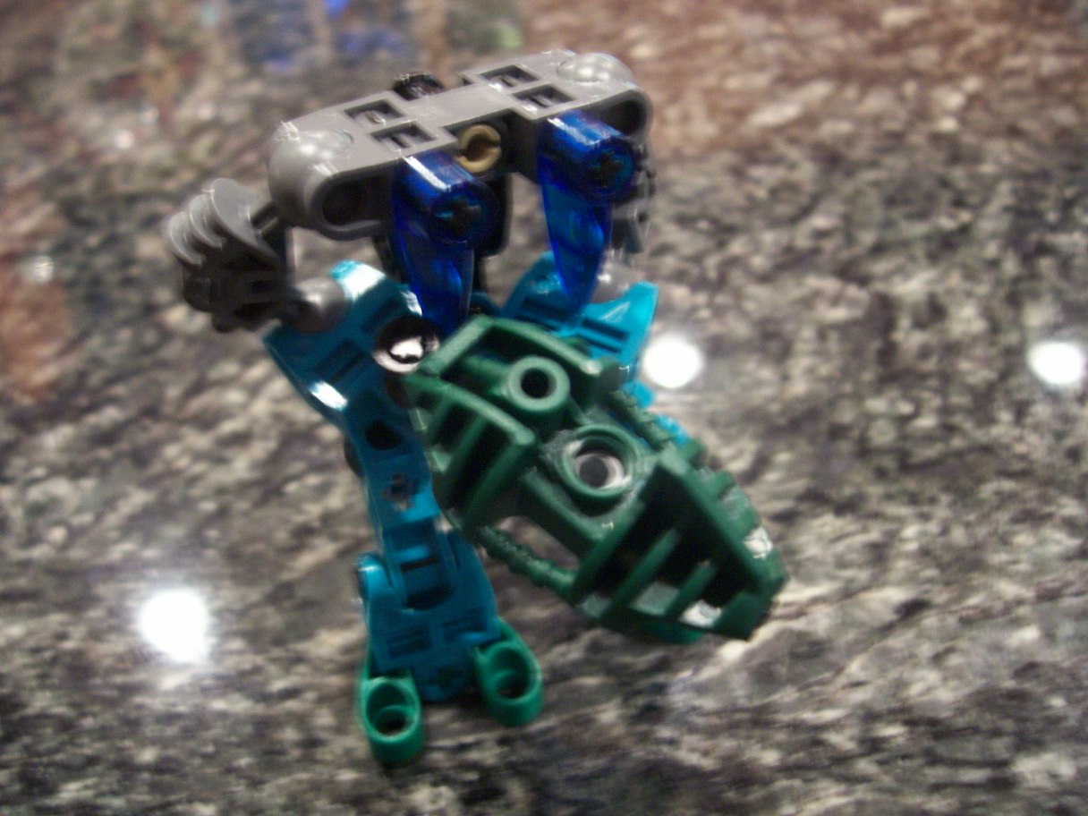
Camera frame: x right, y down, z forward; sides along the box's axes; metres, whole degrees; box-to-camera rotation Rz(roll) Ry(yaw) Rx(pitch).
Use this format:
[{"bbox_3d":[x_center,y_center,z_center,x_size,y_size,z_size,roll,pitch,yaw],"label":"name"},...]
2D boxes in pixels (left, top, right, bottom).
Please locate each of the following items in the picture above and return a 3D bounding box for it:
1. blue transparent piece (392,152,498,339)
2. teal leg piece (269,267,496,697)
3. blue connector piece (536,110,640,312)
[{"bbox_3d":[-0.010,-0.016,0.116,0.007,0.023,0.009,-22,41,-23],"label":"blue transparent piece"},{"bbox_3d":[-0.018,0.009,0.128,0.018,0.053,0.014,-19,13,-16],"label":"teal leg piece"},{"bbox_3d":[0.005,-0.022,0.122,0.007,0.023,0.009,-22,41,-23],"label":"blue connector piece"}]

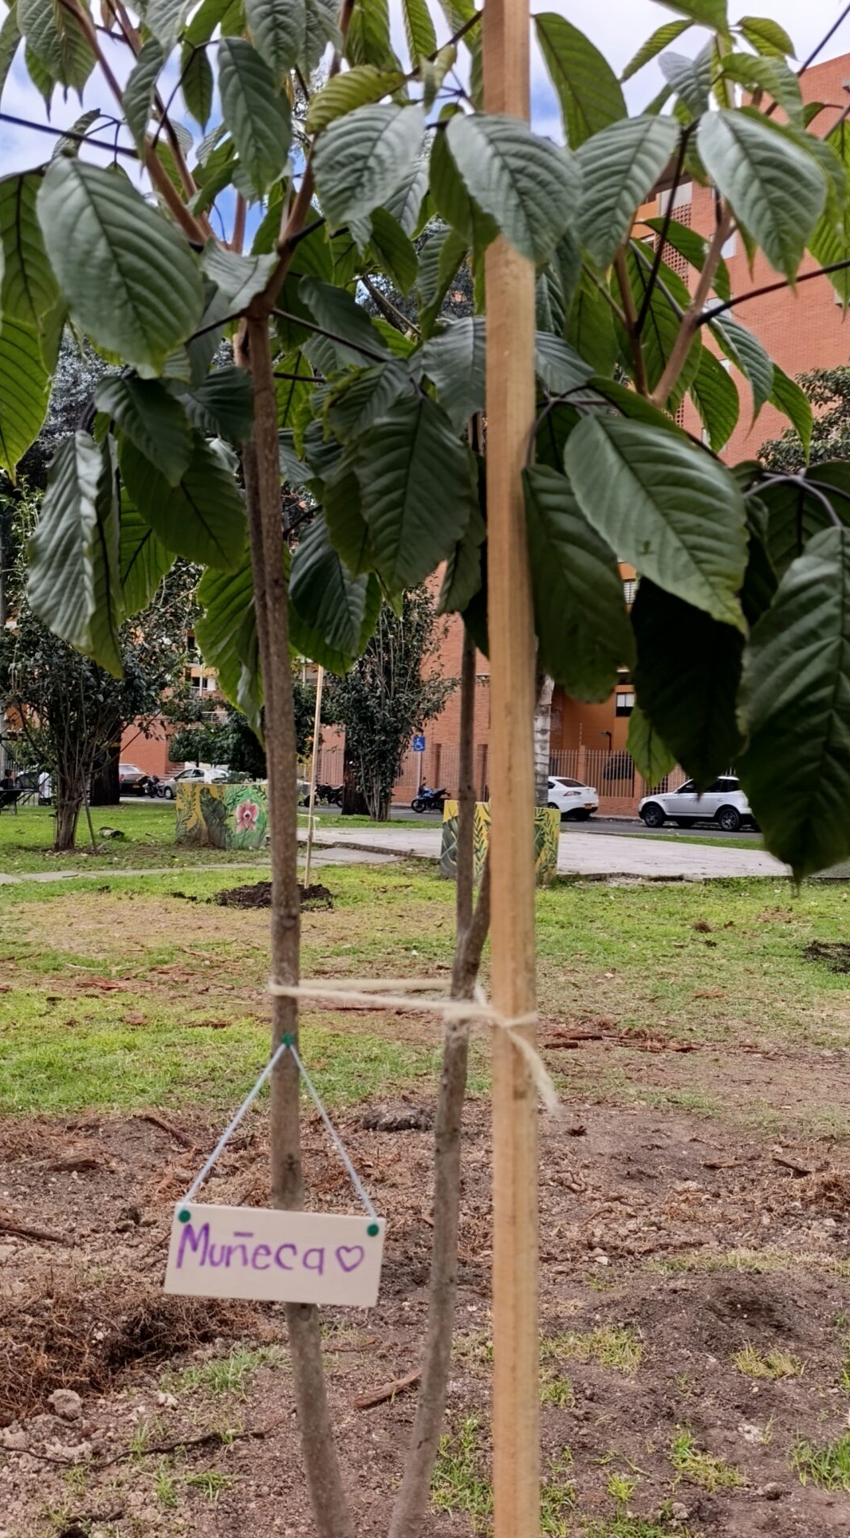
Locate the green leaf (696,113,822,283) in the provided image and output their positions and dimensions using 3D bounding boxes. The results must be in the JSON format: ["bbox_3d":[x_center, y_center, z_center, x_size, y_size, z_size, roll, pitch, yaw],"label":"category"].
[{"bbox_3d":[0.312,-0.535,1.270,0.095,0.175,0.050,-23,-18,3],"label":"green leaf"}]

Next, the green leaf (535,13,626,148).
[{"bbox_3d":[0.159,-0.706,1.420,0.080,0.175,0.040,-20,11,-5],"label":"green leaf"}]

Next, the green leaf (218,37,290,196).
[{"bbox_3d":[-0.172,-0.662,1.380,0.060,0.160,0.045,-15,-12,3],"label":"green leaf"}]

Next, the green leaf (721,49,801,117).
[{"bbox_3d":[0.353,-0.716,1.420,0.060,0.085,0.050,-32,-16,-39],"label":"green leaf"}]

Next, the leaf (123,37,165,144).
[{"bbox_3d":[-0.305,-0.729,1.480,0.055,0.150,0.040,3,-13,27],"label":"leaf"}]

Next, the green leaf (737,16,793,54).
[{"bbox_3d":[0.374,-0.809,1.500,0.080,0.040,0.030,37,9,-6],"label":"green leaf"}]

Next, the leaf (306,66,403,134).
[{"bbox_3d":[-0.072,-0.698,1.420,0.120,0.050,0.045,-30,5,0],"label":"leaf"}]

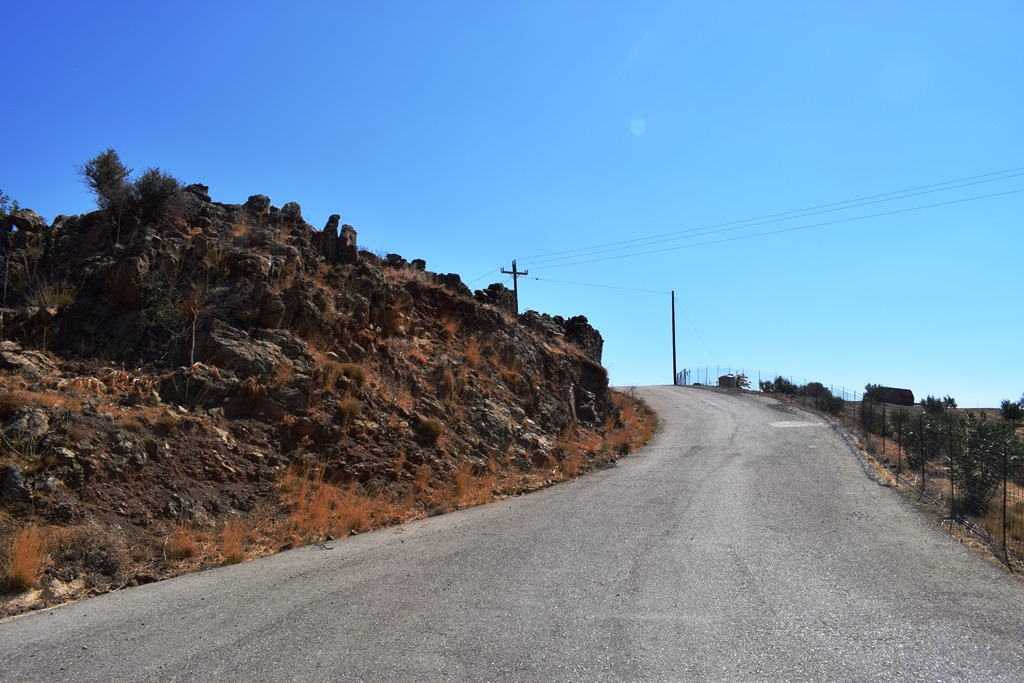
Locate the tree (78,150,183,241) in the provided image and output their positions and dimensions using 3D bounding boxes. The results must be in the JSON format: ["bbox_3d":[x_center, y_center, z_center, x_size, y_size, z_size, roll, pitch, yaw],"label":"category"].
[{"bbox_3d":[-8.444,-3.231,17.000,2.300,2.000,1.900,0,-6,0],"label":"tree"}]

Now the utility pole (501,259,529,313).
[{"bbox_3d":[0.415,-2.039,58.000,2.400,8.200,0.350,2,-7,-35],"label":"utility pole"}]

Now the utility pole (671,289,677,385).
[{"bbox_3d":[14.553,-0.314,69.000,0.240,8.500,0.240,0,-6,0],"label":"utility pole"}]

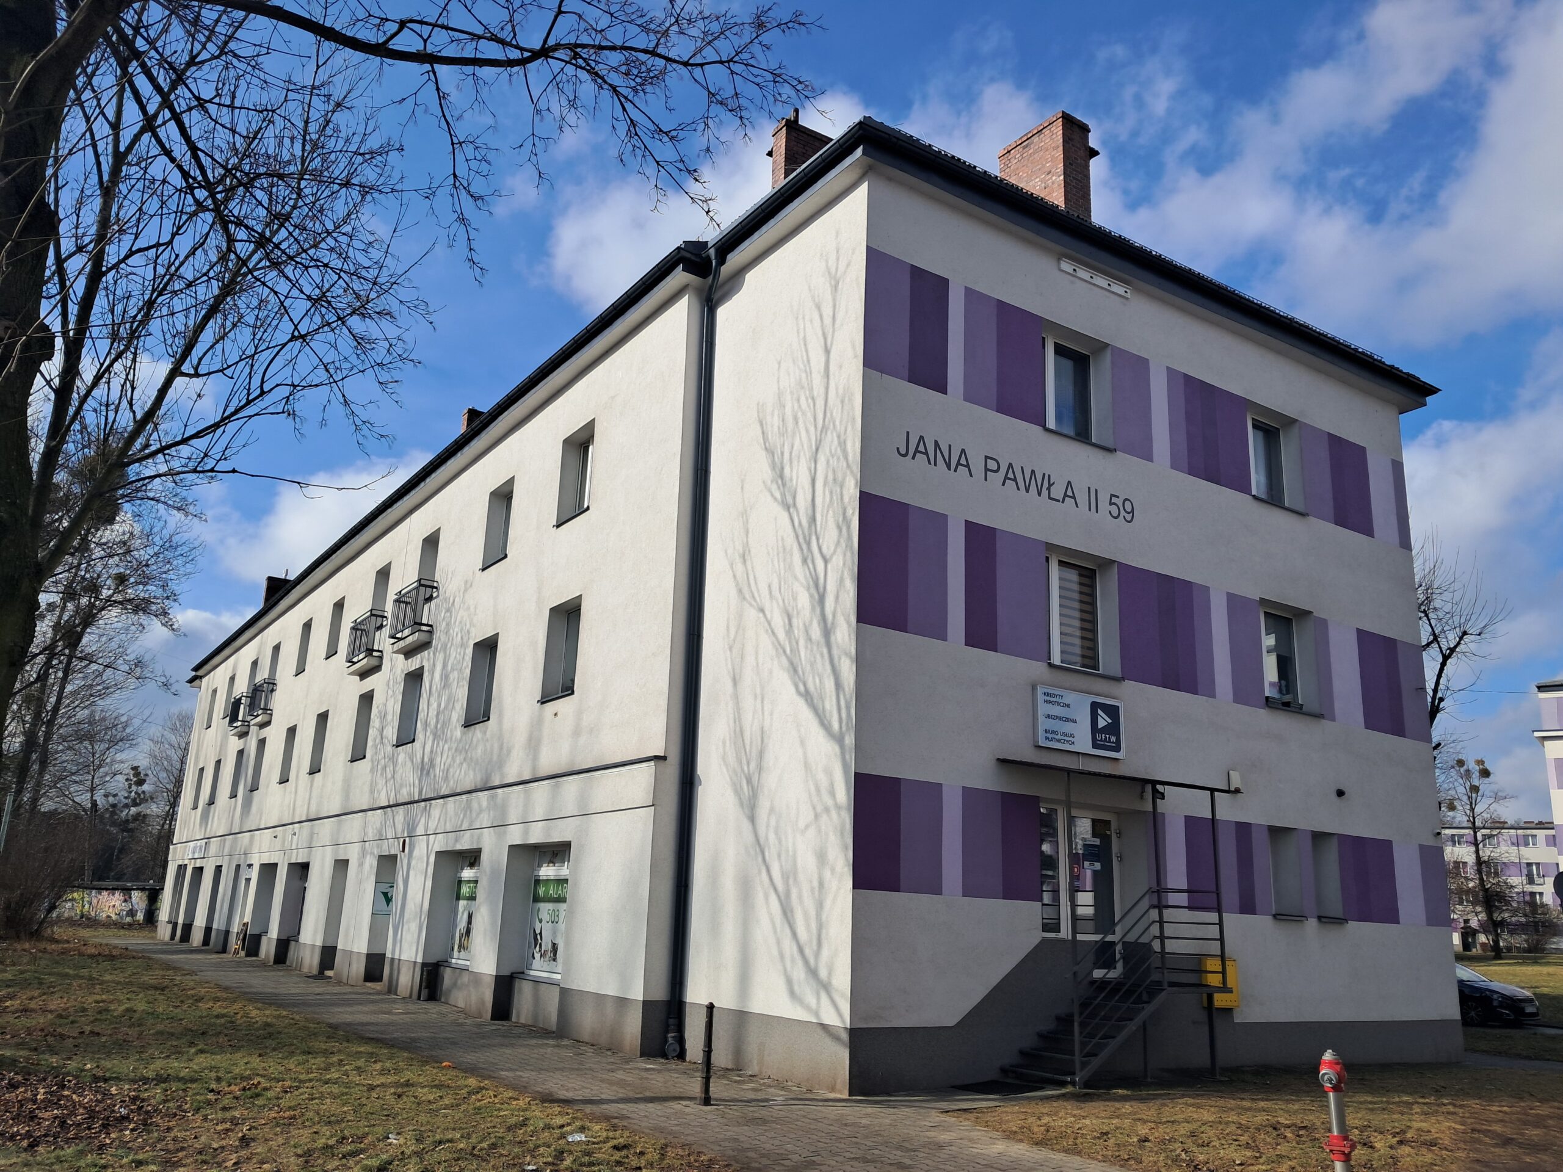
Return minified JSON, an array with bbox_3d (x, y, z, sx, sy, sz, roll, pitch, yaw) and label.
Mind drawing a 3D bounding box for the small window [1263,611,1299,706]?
[{"bbox_3d":[7.151,1.093,17.732,1.200,1.480,0.150,12,-18,-32],"label":"small window"}]

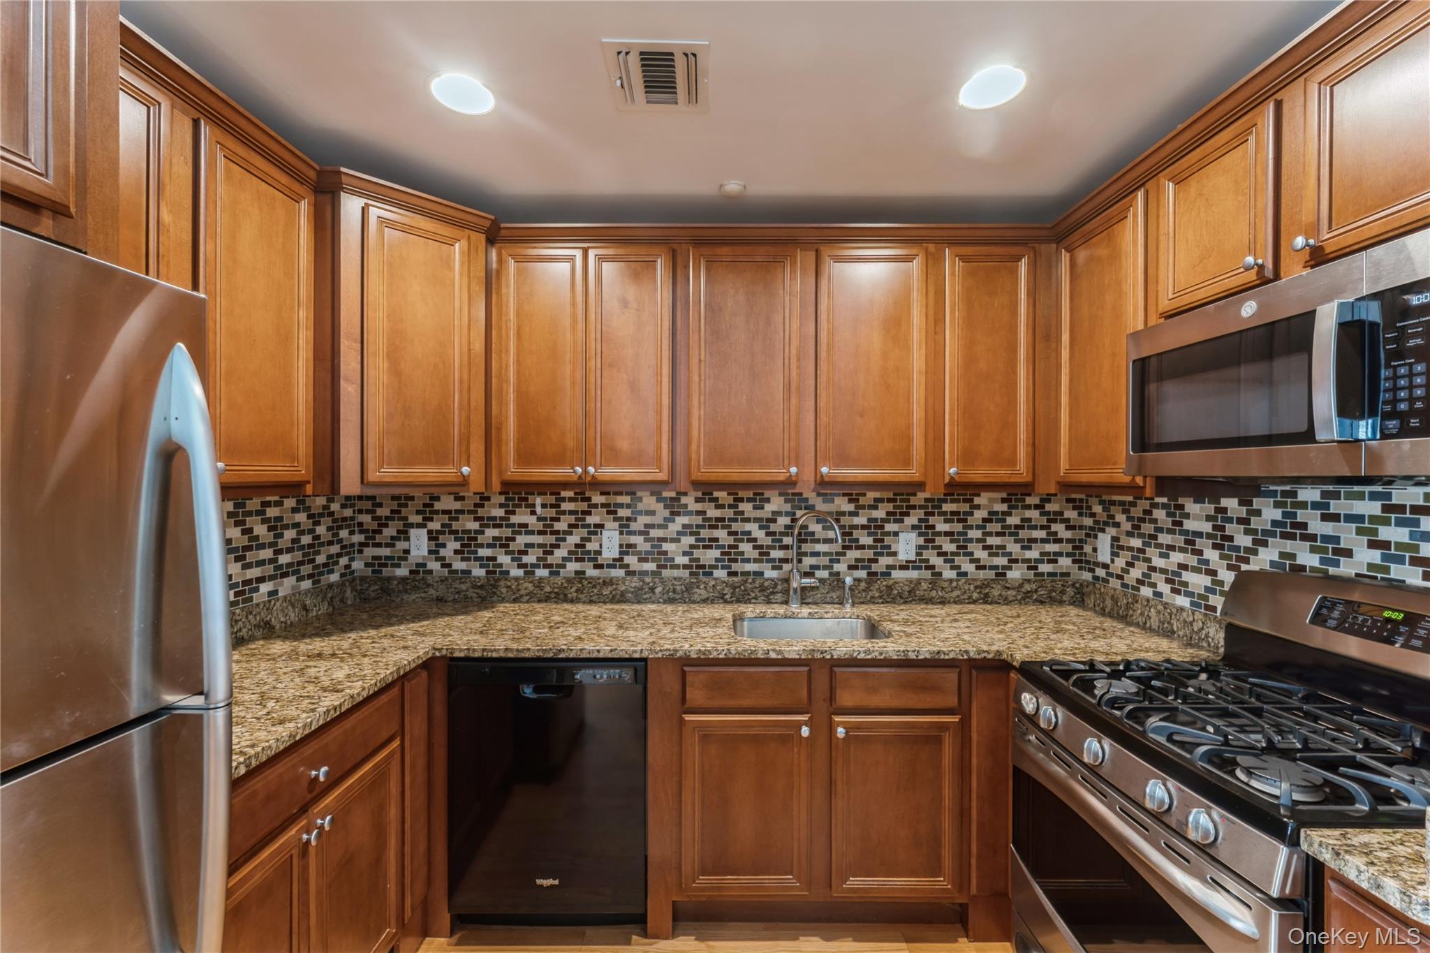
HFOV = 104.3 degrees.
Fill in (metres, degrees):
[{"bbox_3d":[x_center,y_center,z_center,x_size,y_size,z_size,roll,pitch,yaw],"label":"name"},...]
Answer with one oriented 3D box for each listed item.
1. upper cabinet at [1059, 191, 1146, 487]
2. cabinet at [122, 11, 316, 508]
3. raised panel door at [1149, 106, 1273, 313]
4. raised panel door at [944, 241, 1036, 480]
[{"bbox_3d":[1.380,-0.396,1.772,0.325,0.881,0.405,0,0,0],"label":"upper cabinet"},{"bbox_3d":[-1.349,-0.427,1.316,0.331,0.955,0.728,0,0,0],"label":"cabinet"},{"bbox_3d":[1.233,-0.630,1.371,0.025,0.390,0.312,0,0,0],"label":"raised panel door"},{"bbox_3d":[0.985,-0.397,1.999,0.323,0.847,0.028,0,0,0],"label":"raised panel door"}]

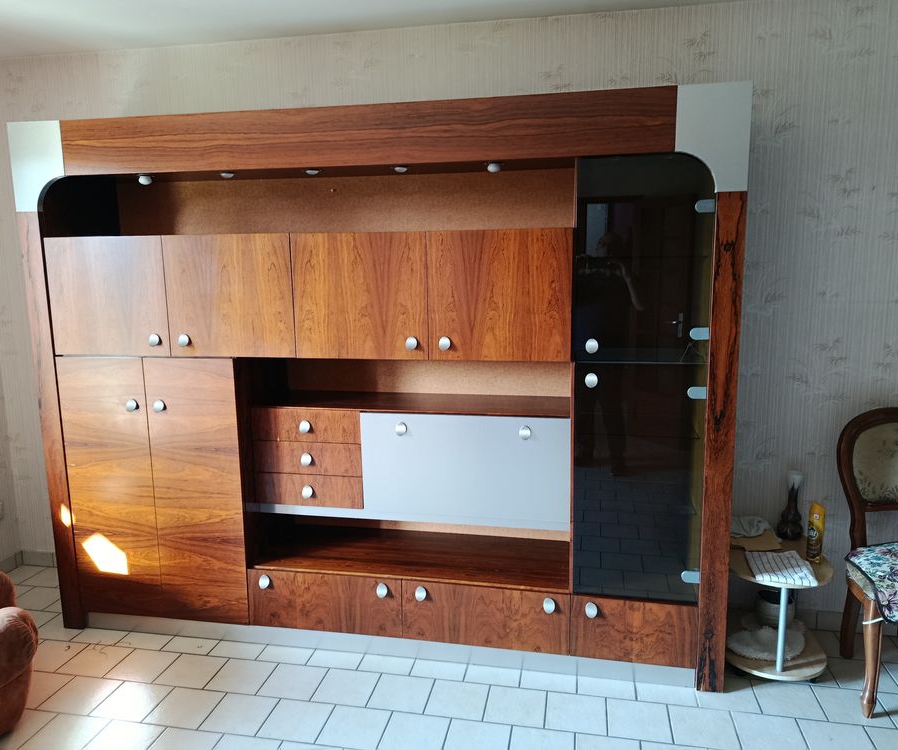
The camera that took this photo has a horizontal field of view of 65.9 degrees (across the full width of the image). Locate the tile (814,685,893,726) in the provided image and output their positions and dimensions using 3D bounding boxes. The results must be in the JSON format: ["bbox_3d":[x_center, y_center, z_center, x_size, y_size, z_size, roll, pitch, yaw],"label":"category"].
[{"bbox_3d":[1.368,1.129,2.355,0.200,0.010,0.199,1,9,11],"label":"tile"}]

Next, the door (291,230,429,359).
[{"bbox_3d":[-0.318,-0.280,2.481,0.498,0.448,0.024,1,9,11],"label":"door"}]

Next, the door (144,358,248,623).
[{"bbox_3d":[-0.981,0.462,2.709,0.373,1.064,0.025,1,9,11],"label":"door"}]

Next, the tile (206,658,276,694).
[{"bbox_3d":[-0.763,1.118,2.563,0.200,0.010,0.200,1,9,11],"label":"tile"}]

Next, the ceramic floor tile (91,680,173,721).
[{"bbox_3d":[-1.105,1.146,2.430,0.200,0.010,0.199,1,9,11],"label":"ceramic floor tile"}]

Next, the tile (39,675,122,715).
[{"bbox_3d":[-1.305,1.145,2.472,0.199,0.010,0.199,1,9,11],"label":"tile"}]

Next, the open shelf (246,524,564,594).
[{"bbox_3d":[-0.132,0.723,2.813,1.225,0.022,0.433,1,9,11],"label":"open shelf"}]

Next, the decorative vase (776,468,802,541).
[{"bbox_3d":[1.351,0.516,2.725,0.097,0.263,0.097,1,9,11],"label":"decorative vase"}]

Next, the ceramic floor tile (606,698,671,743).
[{"bbox_3d":[0.630,1.147,2.296,0.200,0.010,0.199,1,9,11],"label":"ceramic floor tile"}]

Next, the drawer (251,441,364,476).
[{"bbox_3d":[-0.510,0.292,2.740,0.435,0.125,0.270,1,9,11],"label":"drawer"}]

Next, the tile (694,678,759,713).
[{"bbox_3d":[0.969,1.122,2.435,0.199,0.010,0.199,1,9,11],"label":"tile"}]

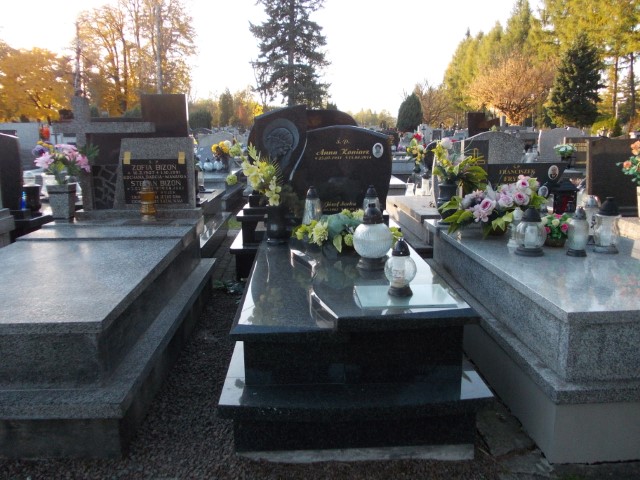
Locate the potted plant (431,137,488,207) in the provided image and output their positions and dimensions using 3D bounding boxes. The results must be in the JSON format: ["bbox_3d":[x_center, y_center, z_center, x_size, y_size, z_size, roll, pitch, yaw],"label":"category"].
[{"bbox_3d":[1.100,-0.478,4.080,0.457,0.663,0.360,-1,12,-2],"label":"potted plant"}]

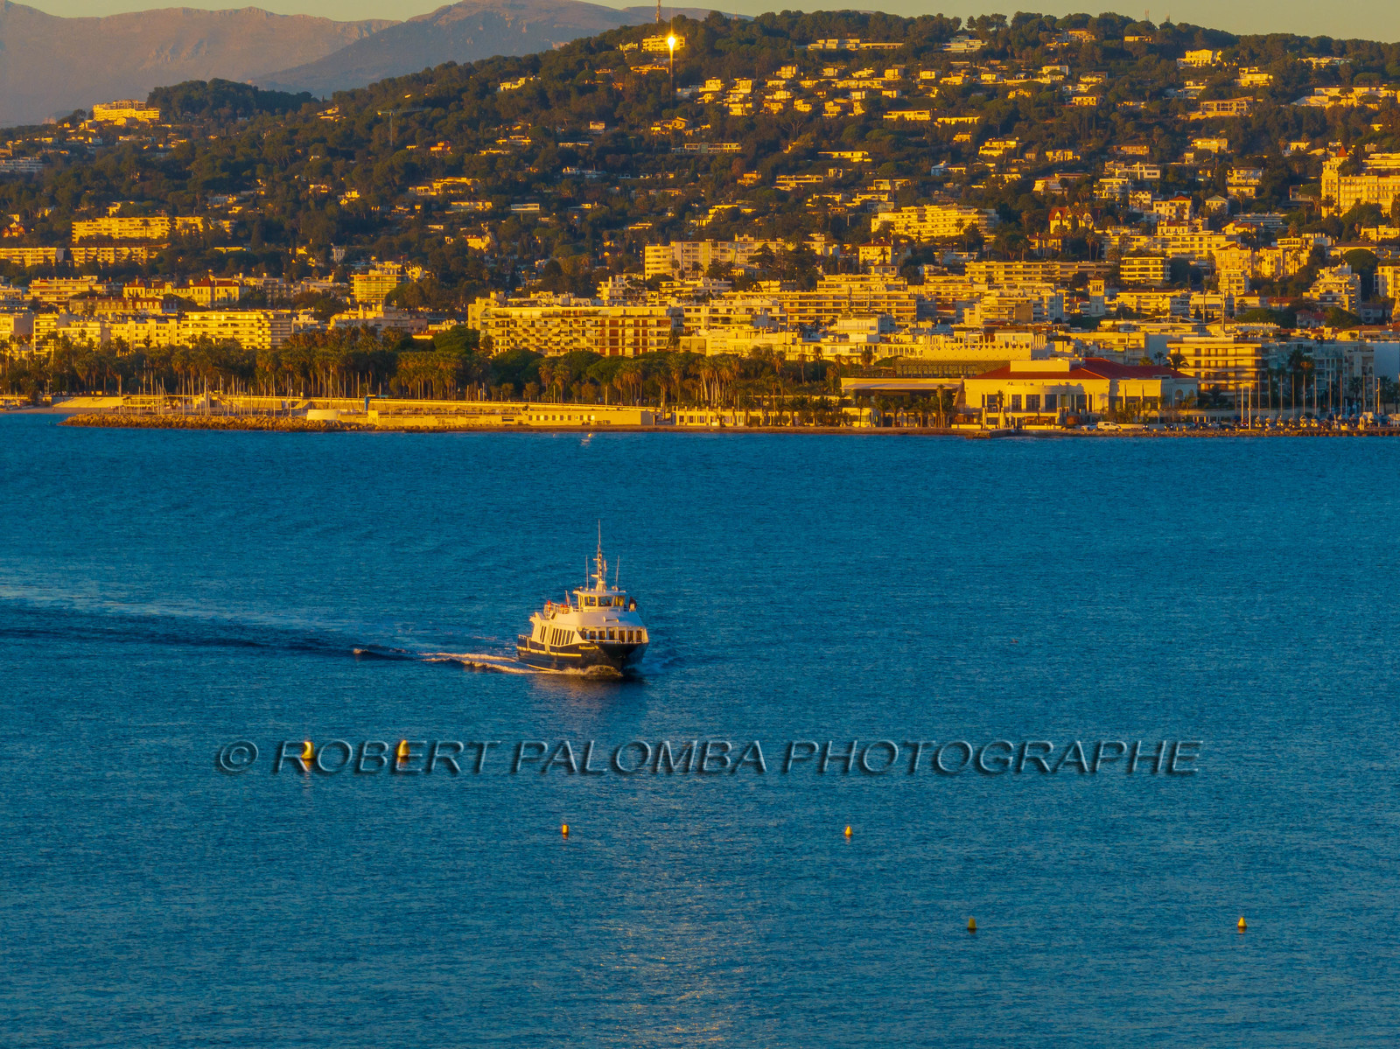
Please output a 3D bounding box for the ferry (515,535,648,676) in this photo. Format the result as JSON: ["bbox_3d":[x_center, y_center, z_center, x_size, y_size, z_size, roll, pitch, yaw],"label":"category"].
[{"bbox_3d":[-10.075,6.587,585.000,6.700,12.400,20.500,-1,2,-20],"label":"ferry"}]

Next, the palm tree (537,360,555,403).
[{"bbox_3d":[-41.313,-38.380,1750.000,4.700,11.500,4.700,0,2,0],"label":"palm tree"}]

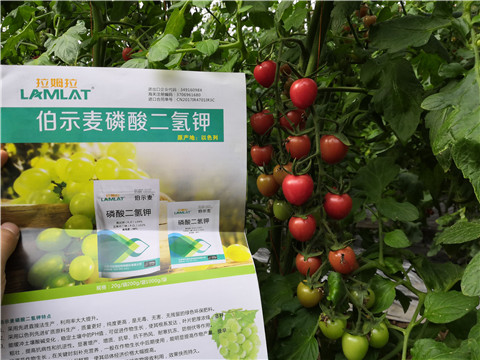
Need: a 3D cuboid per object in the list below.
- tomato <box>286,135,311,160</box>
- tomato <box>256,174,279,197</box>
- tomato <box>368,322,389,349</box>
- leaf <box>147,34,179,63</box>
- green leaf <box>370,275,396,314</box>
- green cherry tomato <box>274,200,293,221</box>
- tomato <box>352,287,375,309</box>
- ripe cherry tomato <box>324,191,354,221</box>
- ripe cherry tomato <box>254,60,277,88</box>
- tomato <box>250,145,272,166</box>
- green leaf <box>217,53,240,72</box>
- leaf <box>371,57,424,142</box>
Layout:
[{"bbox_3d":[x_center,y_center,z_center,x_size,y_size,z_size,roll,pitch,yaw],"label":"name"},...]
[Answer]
[{"bbox_3d":[0.066,-0.037,0.425,0.028,0.029,0.028,0,6,0],"label":"tomato"},{"bbox_3d":[0.032,0.006,0.430,0.025,0.026,0.025,0,10,0],"label":"tomato"},{"bbox_3d":[0.153,0.172,0.415,0.025,0.029,0.025,0,10,0],"label":"tomato"},{"bbox_3d":[-0.124,-0.211,0.600,0.057,0.034,0.020,-41,0,3],"label":"leaf"},{"bbox_3d":[0.173,0.139,0.460,0.036,0.048,0.016,17,6,18],"label":"green leaf"},{"bbox_3d":[0.050,0.036,0.445,0.023,0.025,0.023,0,6,0],"label":"green cherry tomato"},{"bbox_3d":[0.145,0.139,0.440,0.028,0.026,0.028,1,11,0],"label":"tomato"},{"bbox_3d":[0.108,0.030,0.410,0.030,0.029,0.030,1,11,0],"label":"ripe cherry tomato"},{"bbox_3d":[0.028,-0.120,0.425,0.026,0.031,0.026,-9,9,0],"label":"ripe cherry tomato"},{"bbox_3d":[0.025,-0.028,0.430,0.026,0.026,0.026,0,10,0],"label":"tomato"},{"bbox_3d":[-0.017,-0.154,0.500,0.020,0.042,0.014,41,0,-1],"label":"green leaf"},{"bbox_3d":[0.212,-0.109,0.500,0.068,0.115,0.028,-3,6,0],"label":"leaf"}]

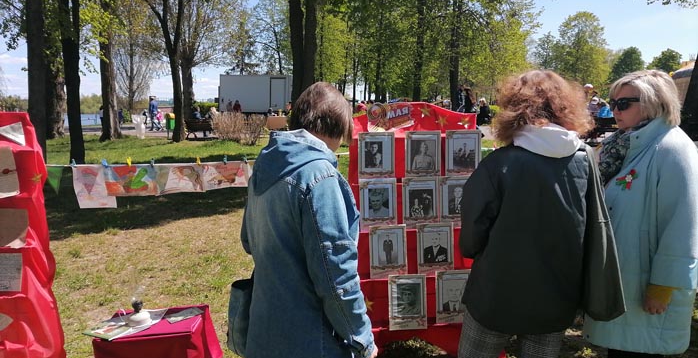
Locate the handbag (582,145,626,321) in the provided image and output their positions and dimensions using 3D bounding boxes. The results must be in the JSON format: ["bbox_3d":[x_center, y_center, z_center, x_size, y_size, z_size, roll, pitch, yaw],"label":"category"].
[{"bbox_3d":[0.847,0.180,1.760,0.140,0.560,0.280,2,8,15],"label":"handbag"}]

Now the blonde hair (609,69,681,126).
[{"bbox_3d":[1.197,-0.325,2.120,0.265,0.230,0.225,0,8,2],"label":"blonde hair"}]

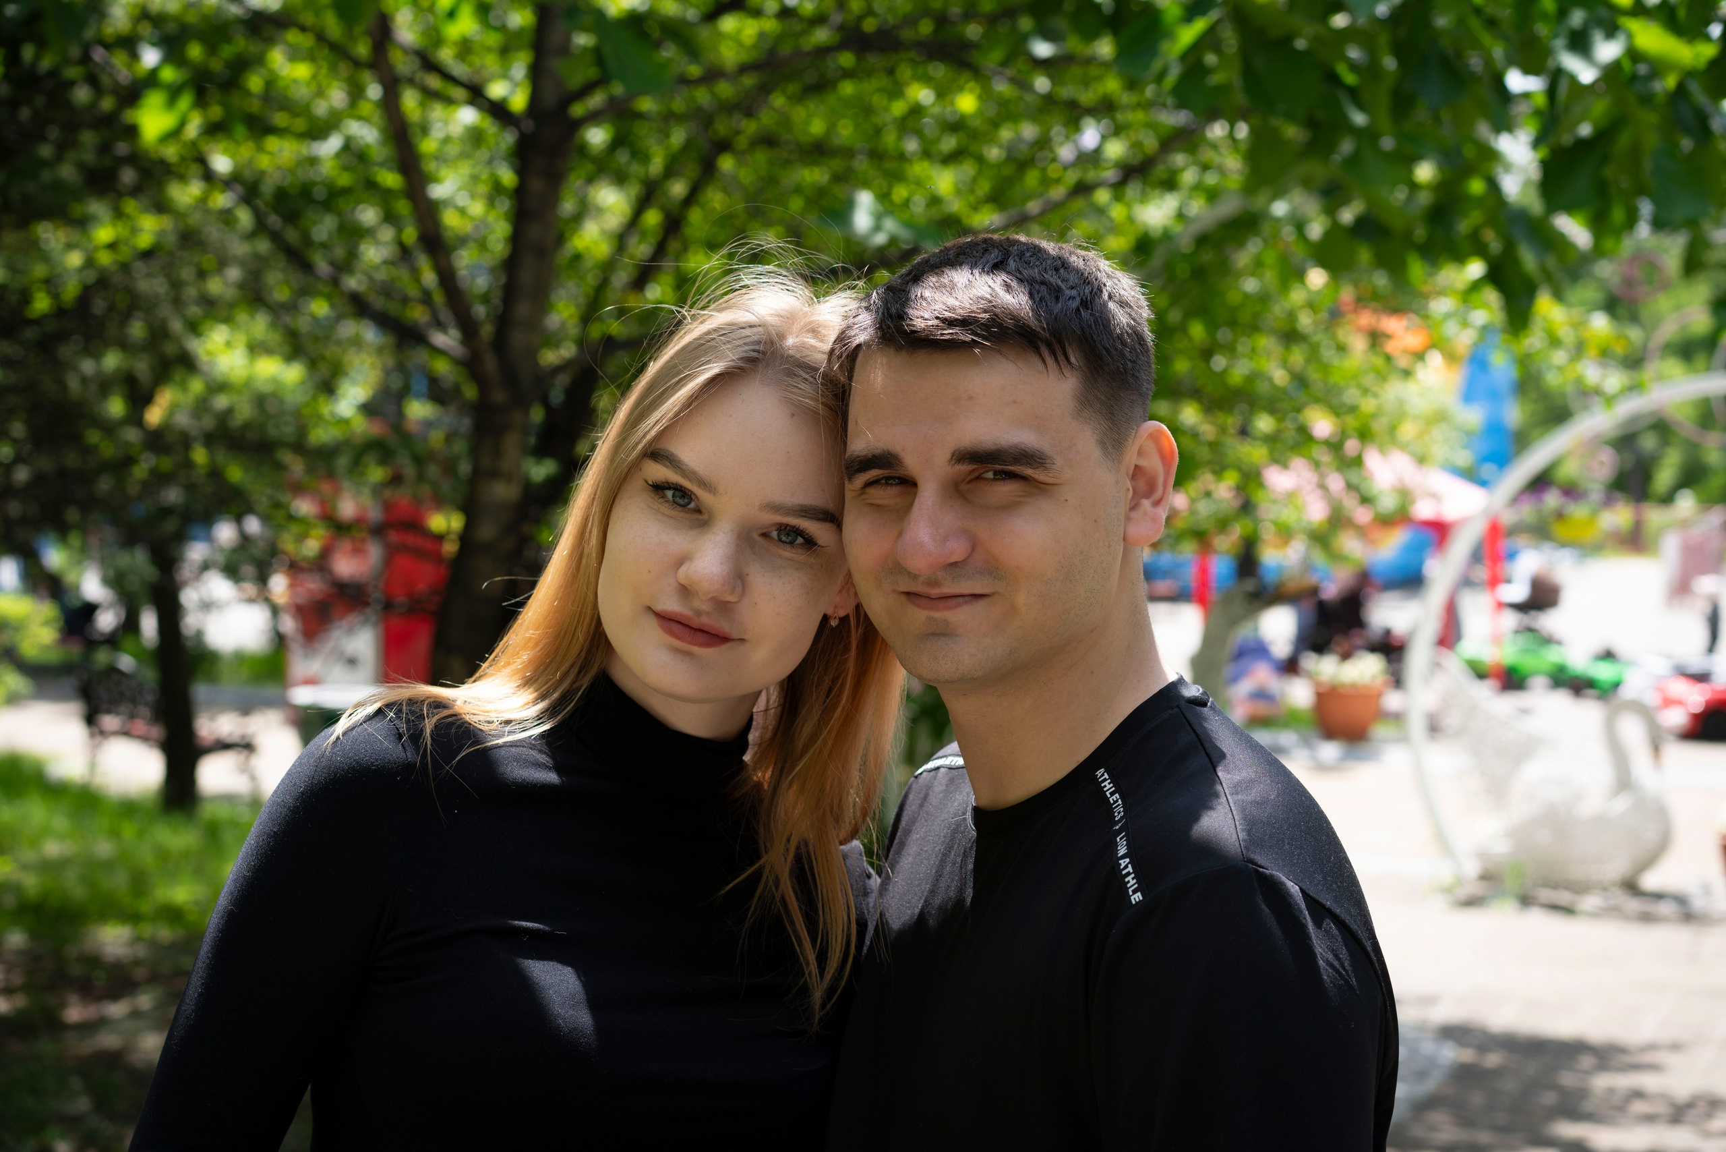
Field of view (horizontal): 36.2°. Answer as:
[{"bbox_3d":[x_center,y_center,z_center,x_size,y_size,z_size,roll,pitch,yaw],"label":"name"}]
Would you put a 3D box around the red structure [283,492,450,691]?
[{"bbox_3d":[-4.370,0.290,23.200,1.050,2.050,0.970,0,0,26],"label":"red structure"}]

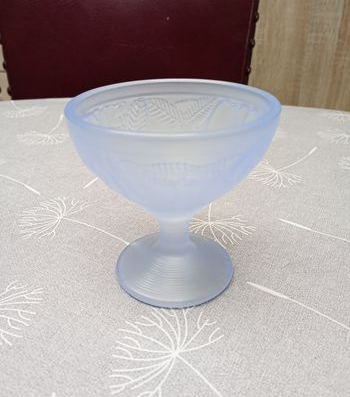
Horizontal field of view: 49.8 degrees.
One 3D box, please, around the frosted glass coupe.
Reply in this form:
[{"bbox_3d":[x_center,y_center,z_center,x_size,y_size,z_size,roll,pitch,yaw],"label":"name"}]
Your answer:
[{"bbox_3d":[0.000,-0.003,0.210,0.103,0.103,0.103,0,29,0],"label":"frosted glass coupe"}]

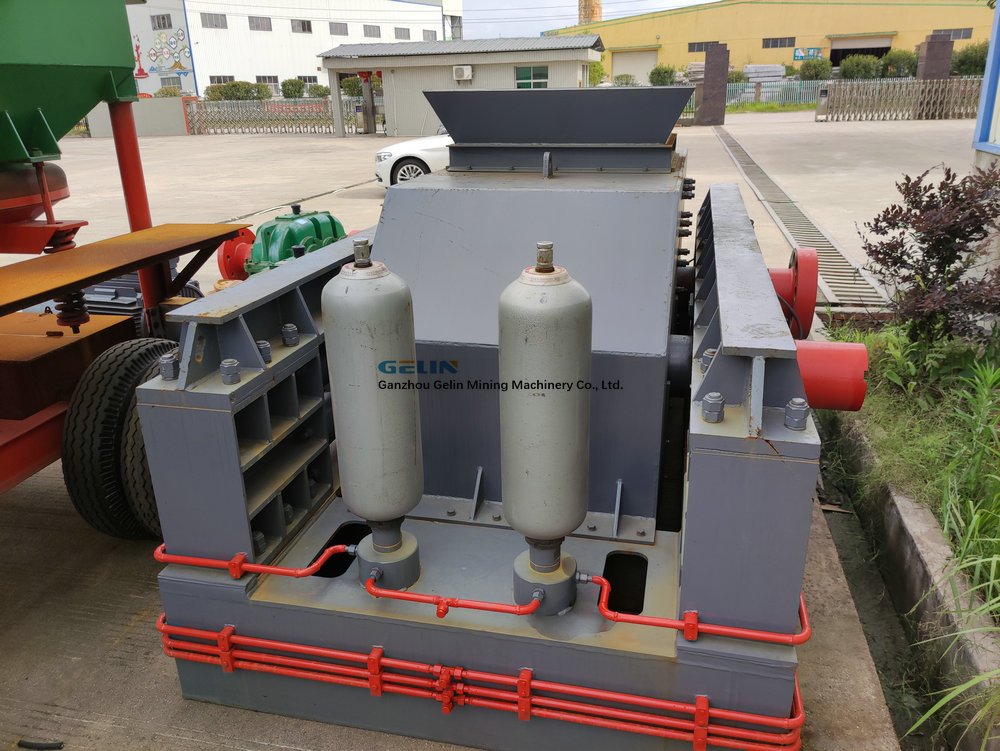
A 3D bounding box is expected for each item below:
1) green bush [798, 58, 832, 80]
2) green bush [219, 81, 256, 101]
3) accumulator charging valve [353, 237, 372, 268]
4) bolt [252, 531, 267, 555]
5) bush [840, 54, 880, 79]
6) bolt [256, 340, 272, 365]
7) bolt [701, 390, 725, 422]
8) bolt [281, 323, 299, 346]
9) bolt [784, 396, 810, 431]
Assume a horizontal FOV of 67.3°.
[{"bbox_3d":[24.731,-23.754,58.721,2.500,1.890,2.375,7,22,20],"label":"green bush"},{"bbox_3d":[-19.680,-21.011,57.107,2.500,2.550,2.500,4,22,16],"label":"green bush"},{"bbox_3d":[-0.332,-0.295,1.815,0.040,0.064,0.040,4,21,13],"label":"accumulator charging valve"},{"bbox_3d":[-0.706,0.486,2.190,0.050,0.059,0.050,4,21,13],"label":"bolt"},{"bbox_3d":[27.465,-23.459,57.614,2.952,2.139,2.804,8,23,23],"label":"bush"},{"bbox_3d":[-0.695,-0.069,2.200,0.050,0.060,0.050,4,21,13],"label":"bolt"},{"bbox_3d":[0.517,0.074,1.812,0.053,0.064,0.053,4,21,13],"label":"bolt"},{"bbox_3d":[-0.656,-0.127,2.348,0.050,0.060,0.050,4,21,13],"label":"bolt"},{"bbox_3d":[0.679,0.087,1.713,0.052,0.062,0.052,4,21,13],"label":"bolt"}]

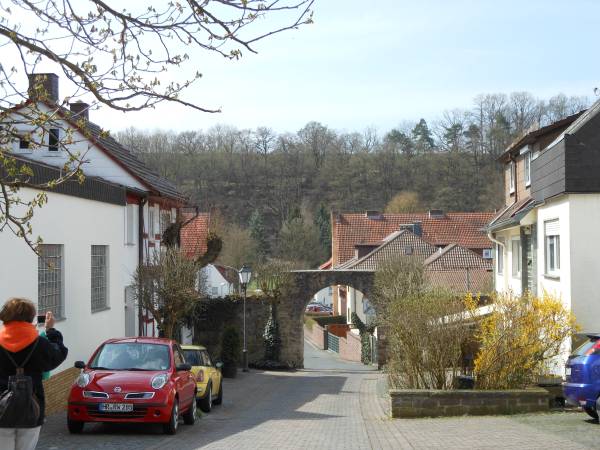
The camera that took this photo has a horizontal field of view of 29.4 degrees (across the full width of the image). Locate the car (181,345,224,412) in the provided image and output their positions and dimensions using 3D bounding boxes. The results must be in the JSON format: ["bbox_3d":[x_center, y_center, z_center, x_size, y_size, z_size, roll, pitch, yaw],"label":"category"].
[{"bbox_3d":[-2.680,3.398,25.584,1.690,1.410,3.630,0,-6,1],"label":"car"}]

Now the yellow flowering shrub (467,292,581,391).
[{"bbox_3d":[4.572,2.383,23.400,2.200,2.000,1.800,0,-1,0],"label":"yellow flowering shrub"}]

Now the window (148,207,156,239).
[{"bbox_3d":[-4.100,-0.056,31.800,0.140,0.930,0.920,0,-1,5],"label":"window"}]

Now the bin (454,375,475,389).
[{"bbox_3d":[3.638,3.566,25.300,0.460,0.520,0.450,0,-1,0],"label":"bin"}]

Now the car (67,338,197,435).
[{"bbox_3d":[-2.687,2.608,18.878,1.670,1.530,3.720,0,-6,1],"label":"car"}]

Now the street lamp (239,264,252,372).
[{"bbox_3d":[-2.055,3.539,43.300,0.480,4.090,0.480,0,-1,0],"label":"street lamp"}]

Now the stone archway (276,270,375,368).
[{"bbox_3d":[1.399,3.853,46.400,4.700,3.940,0.900,0,-1,2],"label":"stone archway"}]

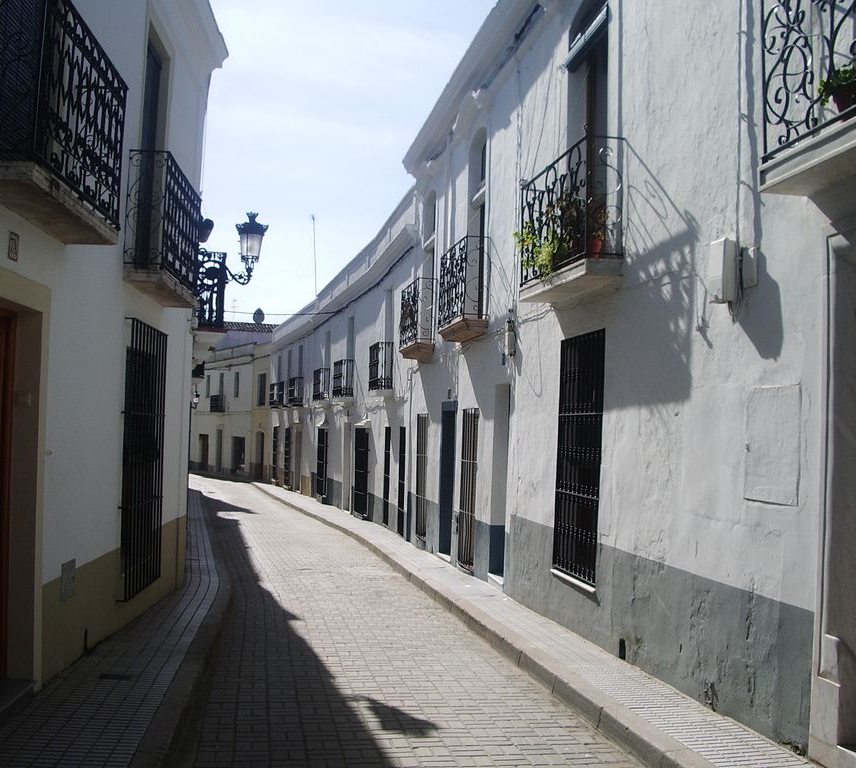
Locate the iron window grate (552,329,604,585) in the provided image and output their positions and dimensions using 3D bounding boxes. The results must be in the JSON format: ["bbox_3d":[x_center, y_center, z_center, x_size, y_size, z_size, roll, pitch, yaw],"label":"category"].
[{"bbox_3d":[1.330,0.634,9.184,0.080,2.130,1.200,2,-2,-9],"label":"iron window grate"}]

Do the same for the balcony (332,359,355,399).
[{"bbox_3d":[-2.242,-0.105,27.381,0.300,0.990,1.620,2,-2,-13],"label":"balcony"}]

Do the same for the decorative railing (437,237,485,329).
[{"bbox_3d":[0.465,-1.285,13.529,0.310,1.000,1.710,2,-3,-10],"label":"decorative railing"}]

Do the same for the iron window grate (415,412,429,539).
[{"bbox_3d":[-0.108,1.494,16.857,0.070,2.020,0.980,2,-3,-10],"label":"iron window grate"}]

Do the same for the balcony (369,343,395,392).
[{"bbox_3d":[-1.007,-0.339,21.901,0.300,0.990,1.420,2,-2,-10],"label":"balcony"}]

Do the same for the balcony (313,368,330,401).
[{"bbox_3d":[-3.238,0.012,31.472,0.300,0.930,1.400,2,-3,-13],"label":"balcony"}]

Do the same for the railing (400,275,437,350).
[{"bbox_3d":[-0.164,-1.128,16.850,0.300,0.970,1.660,2,-2,-10],"label":"railing"}]

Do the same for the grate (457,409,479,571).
[{"bbox_3d":[0.512,1.352,13.445,0.070,2.050,0.970,2,-3,-10],"label":"grate"}]

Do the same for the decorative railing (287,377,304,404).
[{"bbox_3d":[-4.856,0.309,38.113,0.310,1.010,1.750,2,-2,-16],"label":"decorative railing"}]

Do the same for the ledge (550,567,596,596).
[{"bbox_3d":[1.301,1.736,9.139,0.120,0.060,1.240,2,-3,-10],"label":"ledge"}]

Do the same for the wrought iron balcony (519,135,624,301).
[{"bbox_3d":[1.238,-1.446,9.241,0.330,1.000,1.920,2,-3,-10],"label":"wrought iron balcony"}]

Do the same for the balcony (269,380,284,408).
[{"bbox_3d":[-6.146,0.381,42.293,0.320,0.910,1.500,3,-3,-16],"label":"balcony"}]

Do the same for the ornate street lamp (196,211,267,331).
[{"bbox_3d":[-2.700,-1.568,14.300,0.930,1.520,0.460,2,-3,-6],"label":"ornate street lamp"}]

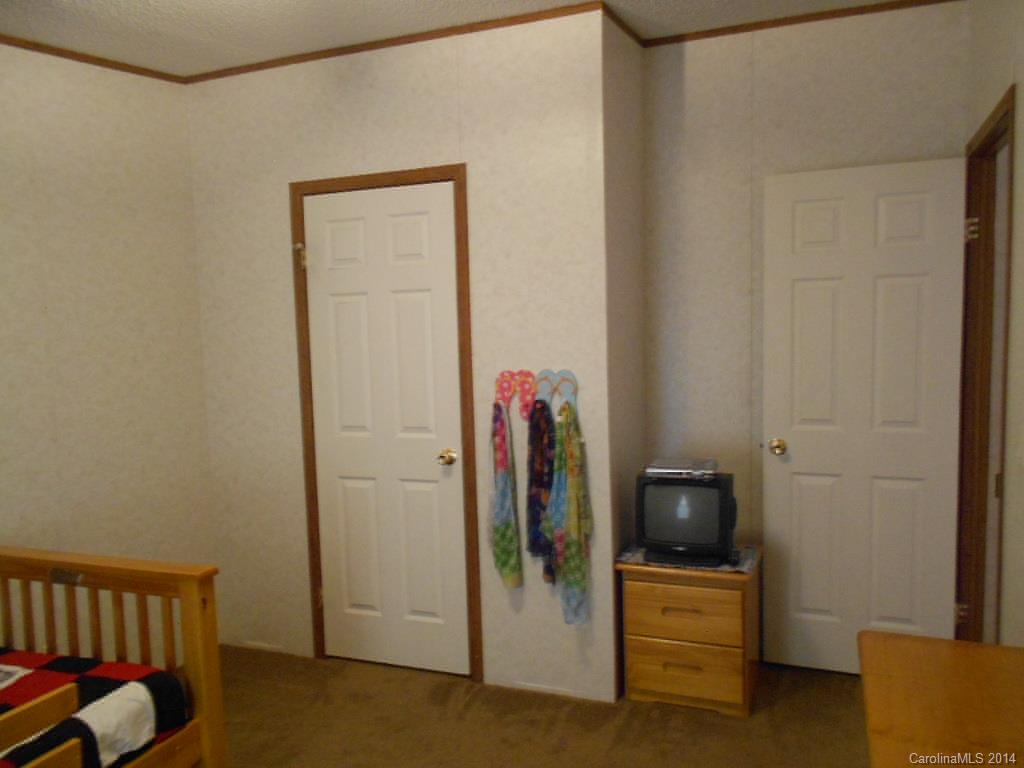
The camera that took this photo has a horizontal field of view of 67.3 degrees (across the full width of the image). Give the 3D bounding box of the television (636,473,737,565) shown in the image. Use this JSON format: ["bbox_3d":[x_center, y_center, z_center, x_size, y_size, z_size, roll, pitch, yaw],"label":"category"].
[{"bbox_3d":[0.705,0.501,3.038,0.346,0.329,0.358,0,5,21],"label":"television"}]

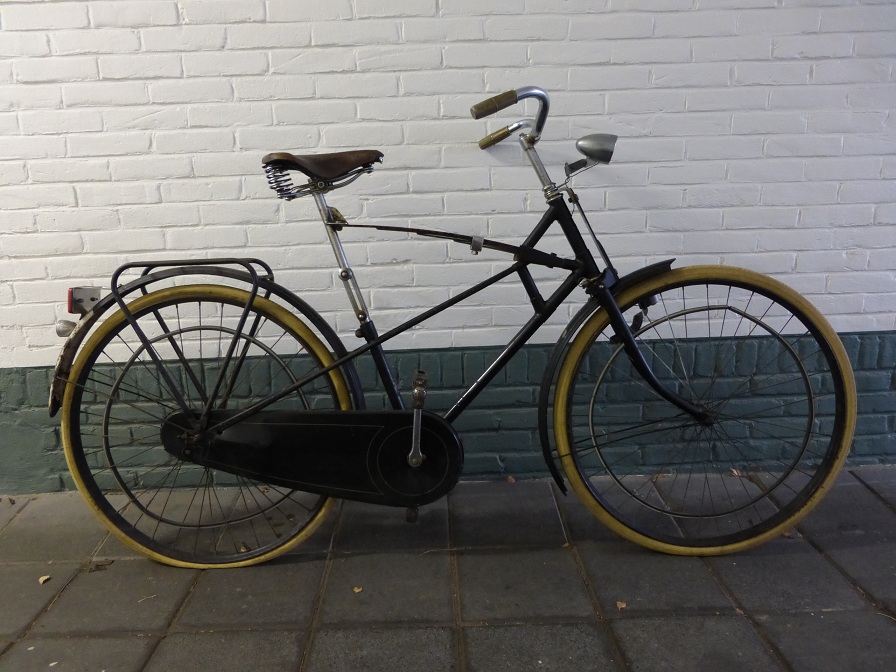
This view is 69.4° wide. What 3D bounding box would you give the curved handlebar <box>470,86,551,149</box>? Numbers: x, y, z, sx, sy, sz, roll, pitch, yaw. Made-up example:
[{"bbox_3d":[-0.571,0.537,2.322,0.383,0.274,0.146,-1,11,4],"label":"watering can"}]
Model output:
[{"bbox_3d":[0.143,-0.479,1.482,0.167,0.098,0.505,-1,8,5],"label":"curved handlebar"}]

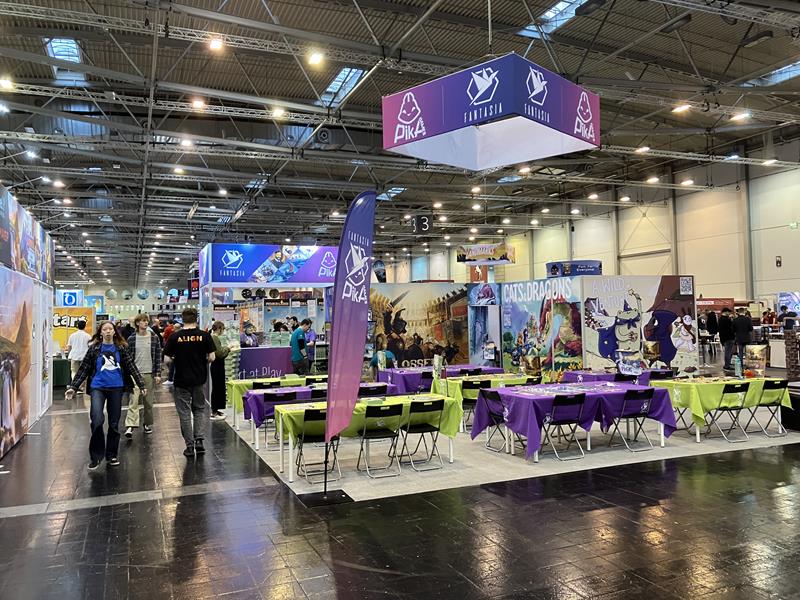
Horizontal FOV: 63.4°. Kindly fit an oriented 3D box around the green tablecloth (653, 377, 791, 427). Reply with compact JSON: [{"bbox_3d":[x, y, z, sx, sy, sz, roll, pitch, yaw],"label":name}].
[{"bbox_3d":[4.493,1.411,9.147,1.700,0.540,0.850,0,-1,-23],"label":"green tablecloth"}]

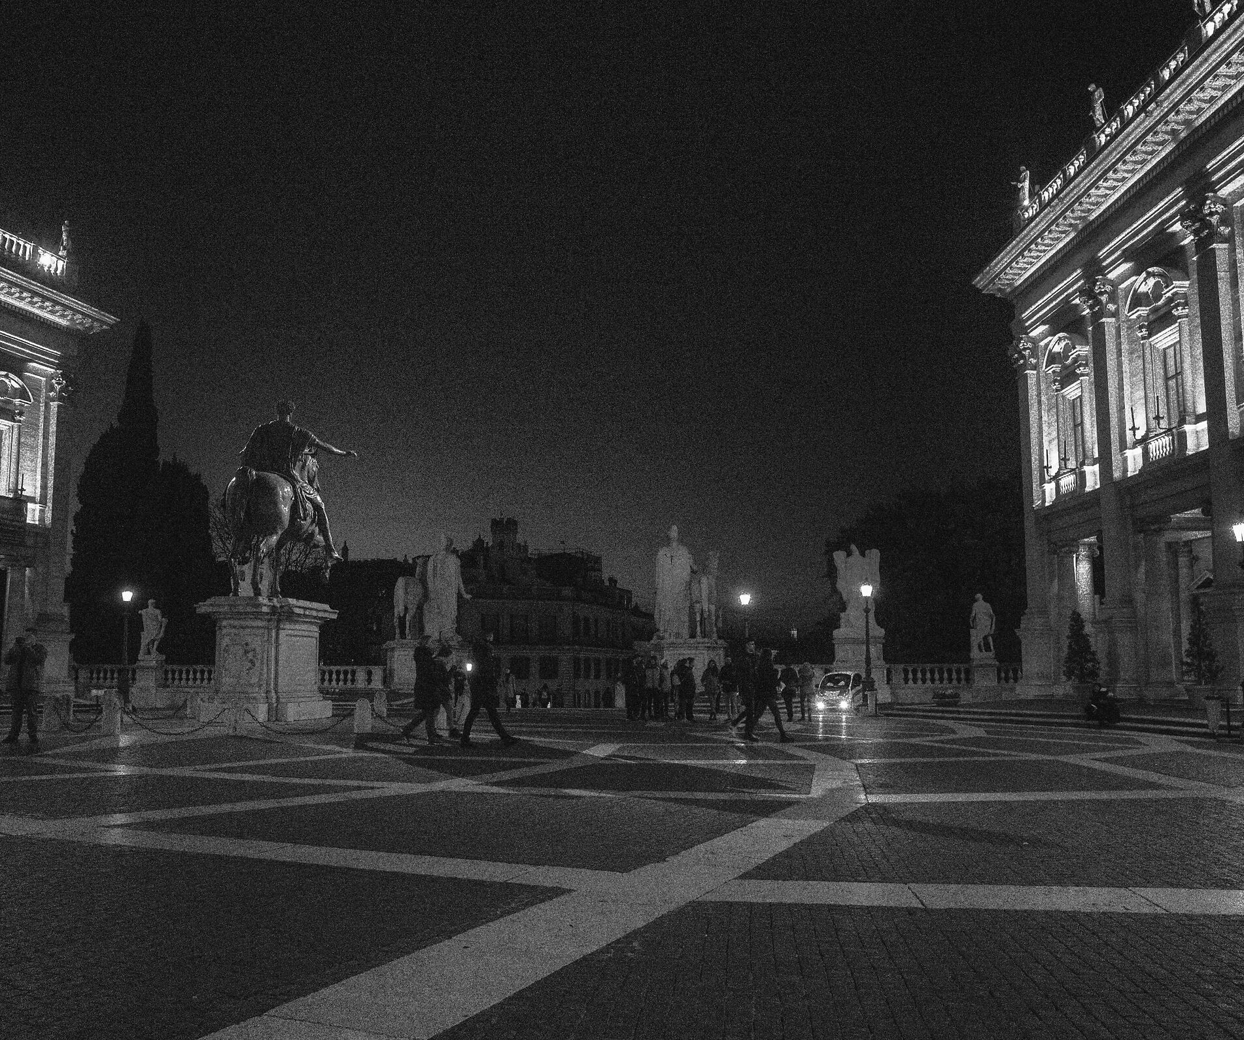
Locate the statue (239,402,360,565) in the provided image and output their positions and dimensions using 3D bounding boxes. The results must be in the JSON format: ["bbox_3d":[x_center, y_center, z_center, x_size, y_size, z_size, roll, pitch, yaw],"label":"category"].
[{"bbox_3d":[-7.022,-0.401,25.700,2.100,4.240,3.600,-1,-7,6],"label":"statue"}]

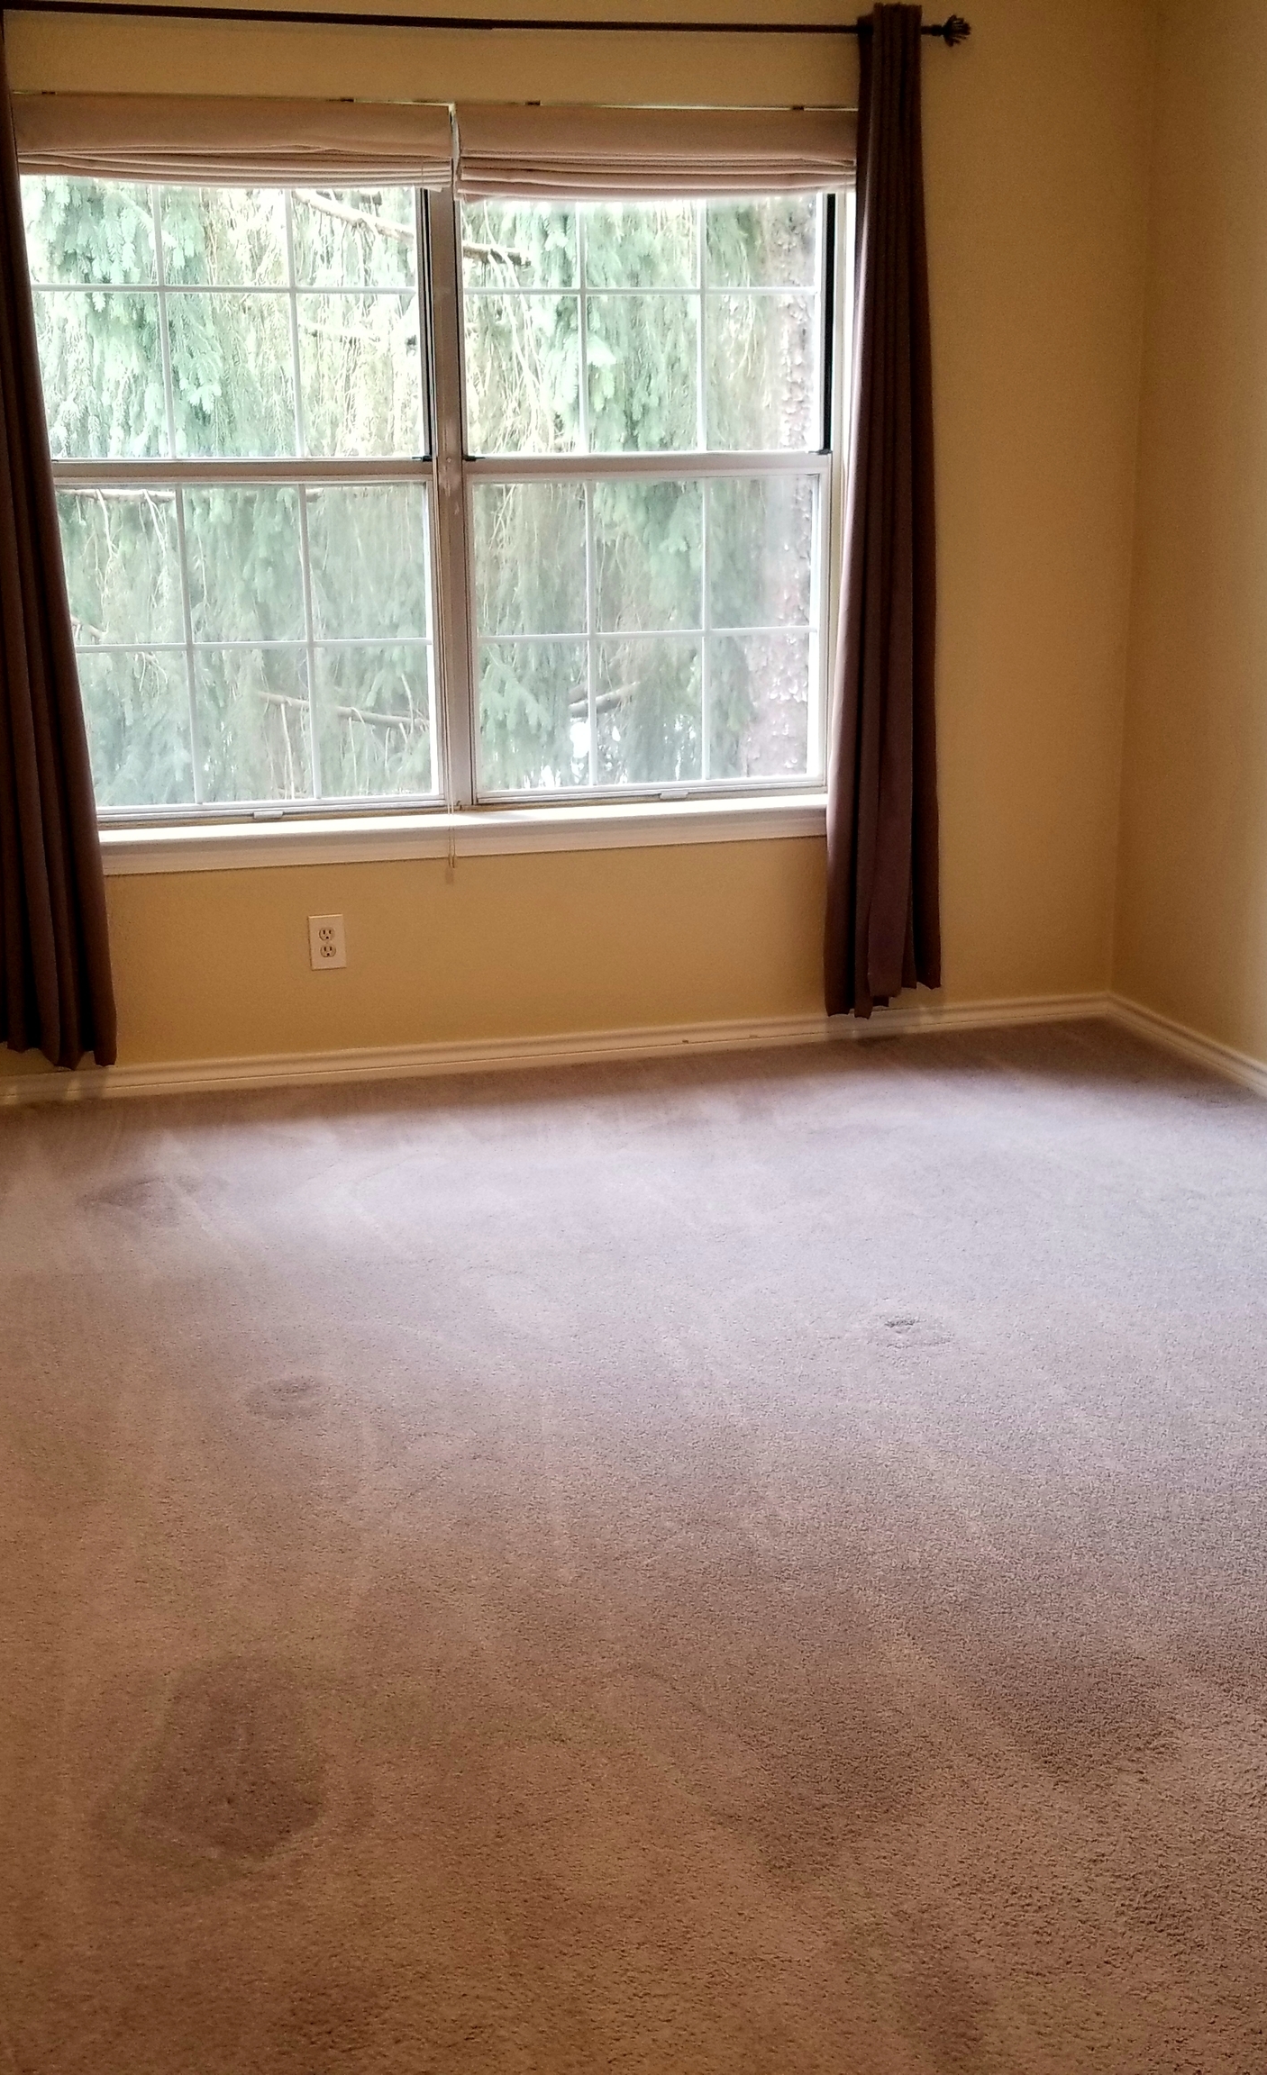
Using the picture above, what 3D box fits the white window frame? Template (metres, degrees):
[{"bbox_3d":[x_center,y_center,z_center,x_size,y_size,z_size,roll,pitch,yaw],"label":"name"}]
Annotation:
[{"bbox_3d":[-0.370,-1.139,4.398,1.730,1.512,0.120,-4,15,-14],"label":"white window frame"}]

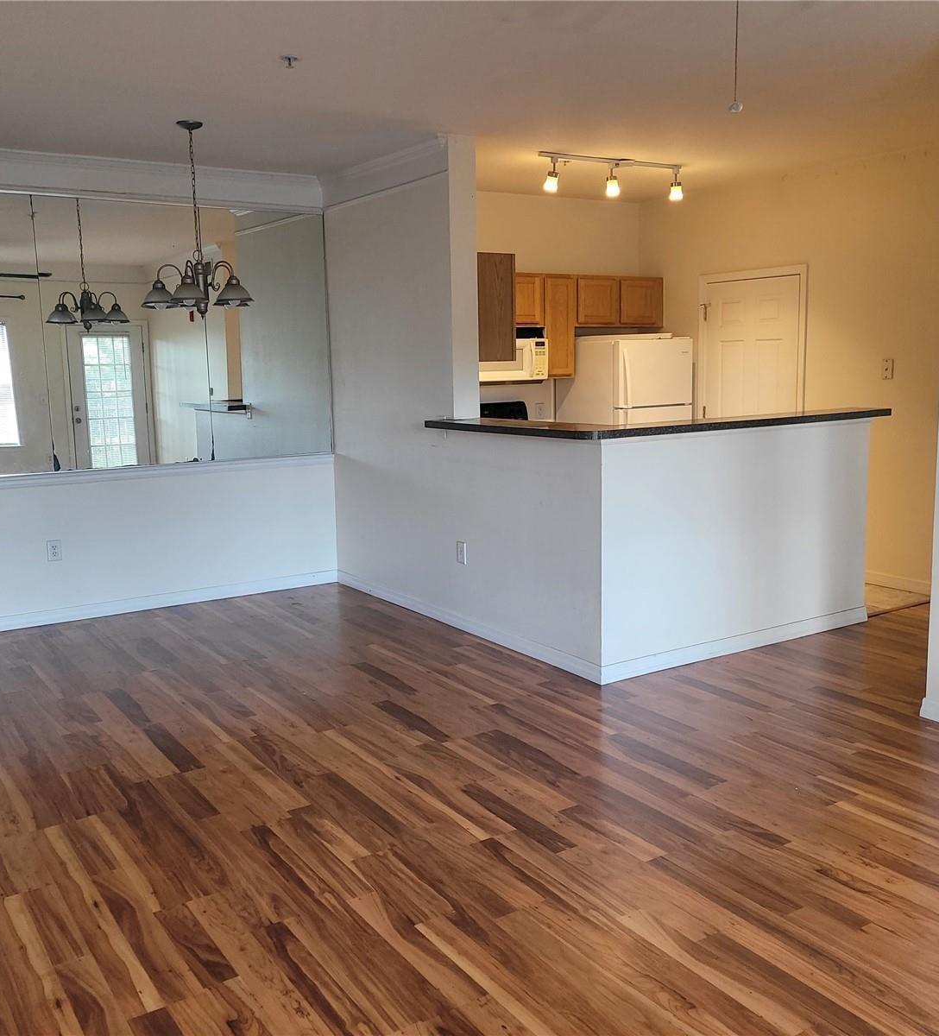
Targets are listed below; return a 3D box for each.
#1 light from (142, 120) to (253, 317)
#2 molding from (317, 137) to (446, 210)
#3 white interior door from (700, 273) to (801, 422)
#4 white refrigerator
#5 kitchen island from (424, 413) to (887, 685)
[{"bbox_3d":[-1.370,-1.480,5.190,0.560,0.948,0.560,-7,10,-33],"label":"light"},{"bbox_3d":[-0.582,-2.030,6.163,0.105,0.180,1.550,-7,10,-33],"label":"molding"},{"bbox_3d":[2.030,-0.699,7.601,0.040,2.038,0.870,-7,10,-33],"label":"white interior door"},{"bbox_3d":[1.185,-0.527,7.963,0.710,1.645,0.755,-7,10,-33],"label":"white refrigerator"},{"bbox_3d":[1.056,0.018,5.909,2.080,1.185,1.550,-7,10,-33],"label":"kitchen island"}]

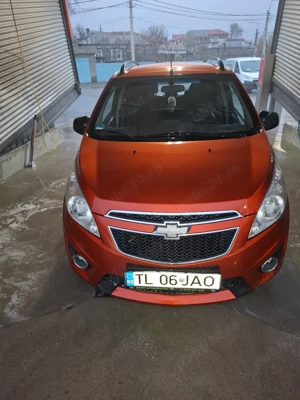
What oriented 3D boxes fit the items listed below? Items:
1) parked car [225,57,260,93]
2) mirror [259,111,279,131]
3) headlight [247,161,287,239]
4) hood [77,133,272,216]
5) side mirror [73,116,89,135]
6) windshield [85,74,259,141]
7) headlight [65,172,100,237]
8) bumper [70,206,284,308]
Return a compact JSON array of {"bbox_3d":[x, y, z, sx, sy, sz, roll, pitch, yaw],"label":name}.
[{"bbox_3d":[6.516,-8.875,18.500,1.900,1.950,4.750,-3,28,0],"label":"parked car"},{"bbox_3d":[0.989,-0.680,2.276,0.190,0.150,0.120,0,28,5],"label":"mirror"},{"bbox_3d":[0.704,-0.036,1.600,0.330,0.260,0.580,0,28,5],"label":"headlight"},{"bbox_3d":[0.140,-0.184,1.702,1.360,0.260,0.880,0,28,5],"label":"hood"},{"bbox_3d":[-0.591,-0.677,2.406,0.190,0.150,0.120,0,28,5],"label":"side mirror"},{"bbox_3d":[0.176,-0.776,2.154,1.340,0.430,0.730,0,28,5],"label":"windshield"},{"bbox_3d":[-0.423,-0.034,1.693,0.330,0.260,0.580,0,28,5],"label":"headlight"},{"bbox_3d":[0.136,0.265,1.649,1.580,0.520,0.540,0,28,5],"label":"bumper"}]

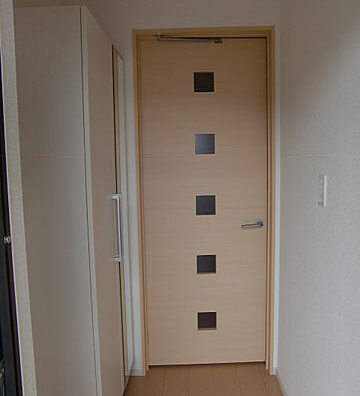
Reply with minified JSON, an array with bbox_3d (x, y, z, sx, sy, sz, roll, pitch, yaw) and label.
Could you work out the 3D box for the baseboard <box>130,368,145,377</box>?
[{"bbox_3d":[-0.268,1.086,2.421,0.100,0.047,0.010,-1,7,2],"label":"baseboard"}]

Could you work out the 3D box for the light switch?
[{"bbox_3d":[0.547,-0.031,1.491,0.011,0.120,0.070,-1,7,2],"label":"light switch"}]

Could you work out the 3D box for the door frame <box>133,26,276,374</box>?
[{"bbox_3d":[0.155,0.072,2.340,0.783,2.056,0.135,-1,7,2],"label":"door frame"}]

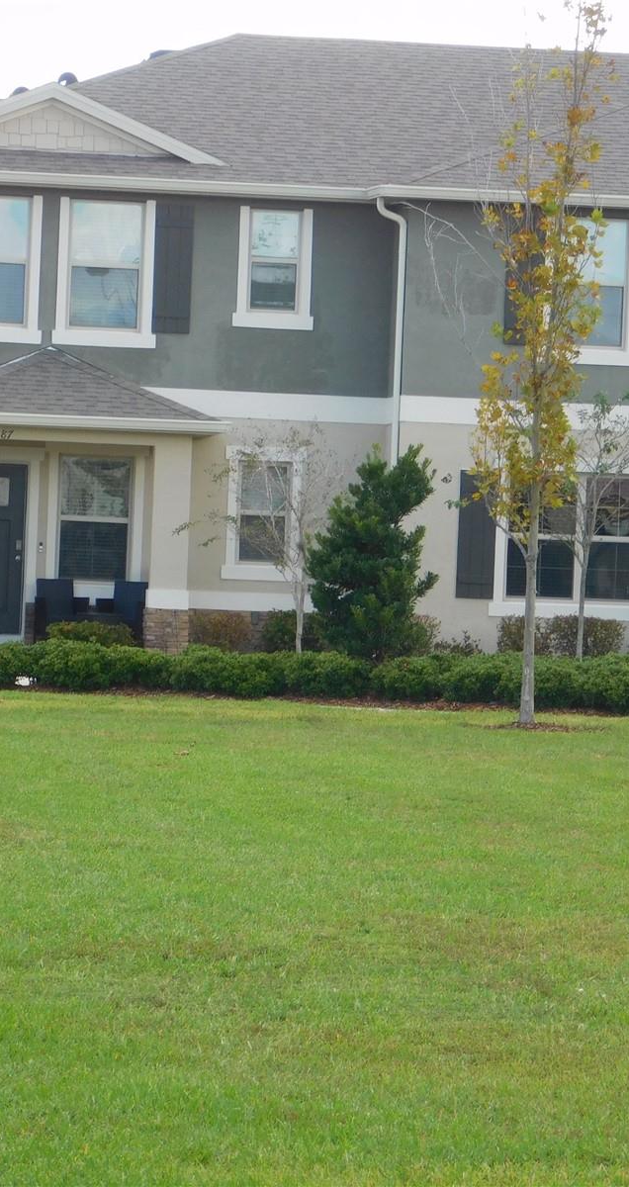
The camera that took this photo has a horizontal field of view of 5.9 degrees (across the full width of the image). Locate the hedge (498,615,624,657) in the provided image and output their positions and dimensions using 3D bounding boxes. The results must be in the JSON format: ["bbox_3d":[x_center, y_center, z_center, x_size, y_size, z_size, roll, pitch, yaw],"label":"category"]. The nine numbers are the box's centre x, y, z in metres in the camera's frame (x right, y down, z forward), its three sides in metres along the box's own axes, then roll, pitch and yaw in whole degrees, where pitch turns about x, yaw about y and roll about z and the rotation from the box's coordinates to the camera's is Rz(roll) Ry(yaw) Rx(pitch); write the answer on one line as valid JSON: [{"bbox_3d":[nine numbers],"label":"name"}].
[{"bbox_3d":[2.891,0.594,71.672,1.479,0.682,0.750,2,0,-7],"label":"hedge"}]

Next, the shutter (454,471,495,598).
[{"bbox_3d":[1.915,-0.686,72.172,0.453,1.505,0.050,2,0,-7],"label":"shutter"}]

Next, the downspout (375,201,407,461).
[{"bbox_3d":[0.821,-1.939,72.635,0.390,5.430,0.100,2,0,-7],"label":"downspout"}]

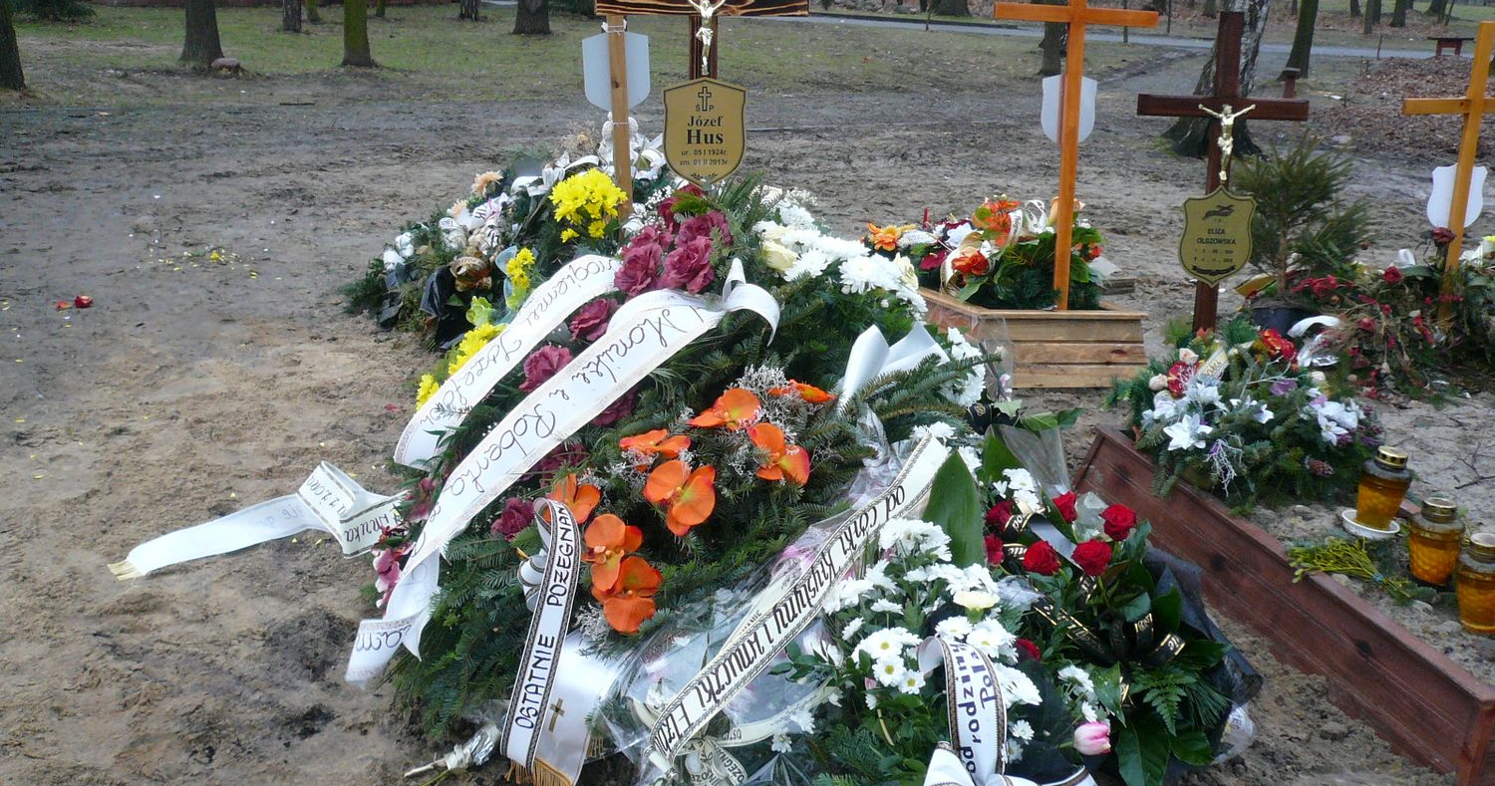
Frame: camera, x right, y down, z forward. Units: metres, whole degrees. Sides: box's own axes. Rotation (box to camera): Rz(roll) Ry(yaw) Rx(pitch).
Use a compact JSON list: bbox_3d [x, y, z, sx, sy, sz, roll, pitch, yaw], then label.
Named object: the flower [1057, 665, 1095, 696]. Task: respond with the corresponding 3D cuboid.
[{"bbox_3d":[0.565,0.494,2.300,0.060,0.048,0.045,6,-12,15],"label":"flower"}]

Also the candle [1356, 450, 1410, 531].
[{"bbox_3d":[1.495,0.225,3.150,0.126,0.178,0.126,6,19,-2],"label":"candle"}]

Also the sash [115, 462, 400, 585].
[{"bbox_3d":[-1.252,0.324,3.420,0.720,0.170,0.300,2,17,3],"label":"sash"}]

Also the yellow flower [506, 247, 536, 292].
[{"bbox_3d":[-0.604,-0.329,3.570,0.082,0.120,0.075,1,19,0],"label":"yellow flower"}]

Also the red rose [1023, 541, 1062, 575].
[{"bbox_3d":[0.540,0.302,2.450,0.068,0.058,0.060,5,-12,13],"label":"red rose"}]

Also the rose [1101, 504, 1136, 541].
[{"bbox_3d":[0.692,0.241,2.500,0.062,0.060,0.060,6,-12,16],"label":"rose"}]

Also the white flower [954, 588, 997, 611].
[{"bbox_3d":[0.412,0.373,2.420,0.075,0.046,0.075,0,-3,0],"label":"white flower"}]

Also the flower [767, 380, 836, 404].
[{"bbox_3d":[0.114,-0.001,2.800,0.140,0.045,0.110,-1,18,-7],"label":"flower"}]

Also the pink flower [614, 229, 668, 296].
[{"bbox_3d":[-0.257,-0.315,3.220,0.125,0.140,0.090,4,-5,9],"label":"pink flower"}]

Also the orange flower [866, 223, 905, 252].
[{"bbox_3d":[0.491,-0.553,4.770,0.130,0.100,0.090,1,-6,0],"label":"orange flower"}]

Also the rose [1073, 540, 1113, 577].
[{"bbox_3d":[0.627,0.298,2.430,0.069,0.060,0.060,6,-12,15],"label":"rose"}]

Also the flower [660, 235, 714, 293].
[{"bbox_3d":[-0.141,-0.304,3.150,0.130,0.125,0.085,3,-7,7],"label":"flower"}]

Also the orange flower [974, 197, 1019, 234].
[{"bbox_3d":[0.945,-0.674,5.100,0.170,0.135,0.110,4,3,10],"label":"orange flower"}]

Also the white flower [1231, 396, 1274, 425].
[{"bbox_3d":[1.347,0.045,3.570,0.110,0.075,0.080,-1,19,-6],"label":"white flower"}]

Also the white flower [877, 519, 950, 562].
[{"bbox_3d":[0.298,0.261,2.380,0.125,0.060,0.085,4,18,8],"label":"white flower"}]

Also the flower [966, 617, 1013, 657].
[{"bbox_3d":[0.430,0.433,2.370,0.082,0.068,0.050,1,-21,0],"label":"flower"}]

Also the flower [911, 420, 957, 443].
[{"bbox_3d":[0.383,0.080,2.750,0.090,0.045,0.075,3,3,8],"label":"flower"}]

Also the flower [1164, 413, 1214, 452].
[{"bbox_3d":[1.153,0.099,3.500,0.130,0.095,0.080,7,-7,18],"label":"flower"}]

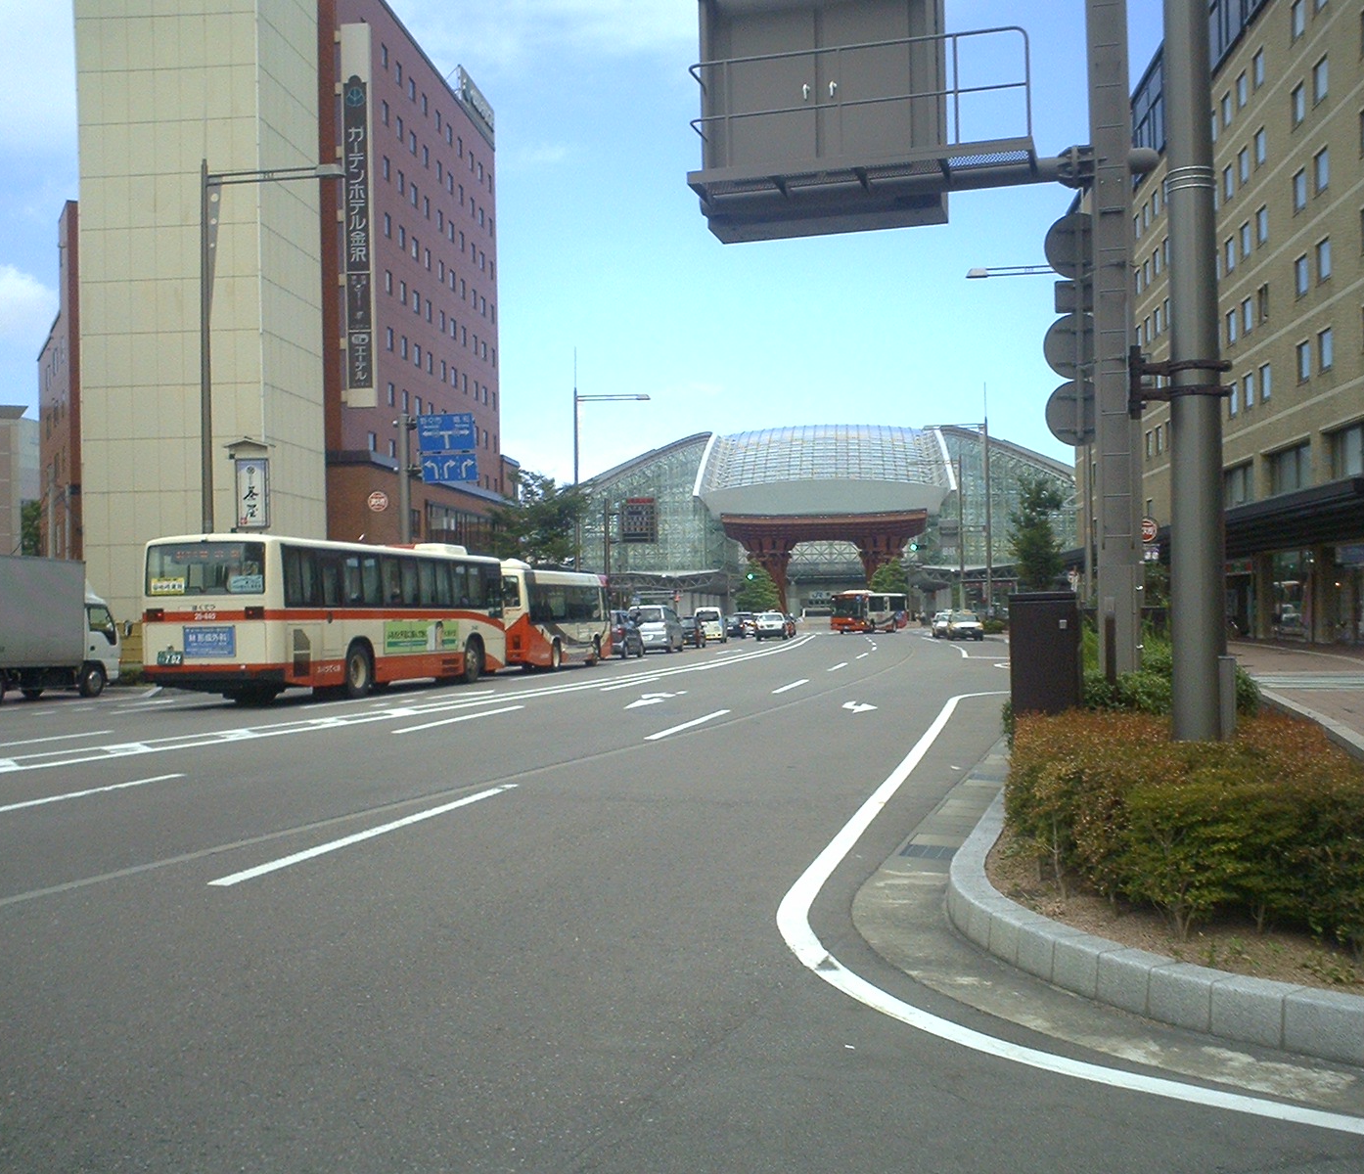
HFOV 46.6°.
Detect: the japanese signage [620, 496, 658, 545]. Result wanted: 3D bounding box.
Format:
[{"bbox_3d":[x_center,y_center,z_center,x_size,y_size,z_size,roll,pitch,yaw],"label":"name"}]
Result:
[{"bbox_3d":[-2.042,-3.162,75.500,1.750,2.200,0.300,-1,-1,8],"label":"japanese signage"}]

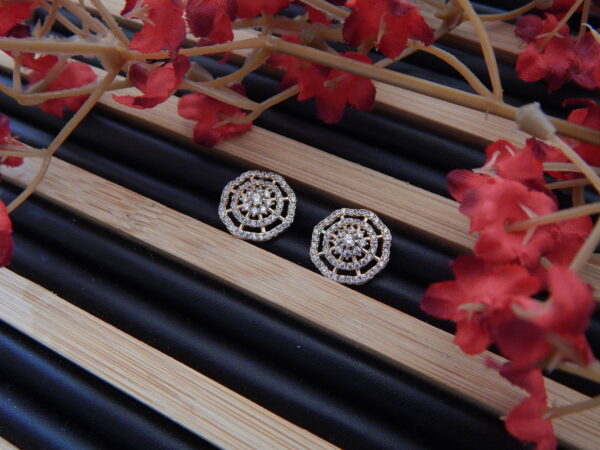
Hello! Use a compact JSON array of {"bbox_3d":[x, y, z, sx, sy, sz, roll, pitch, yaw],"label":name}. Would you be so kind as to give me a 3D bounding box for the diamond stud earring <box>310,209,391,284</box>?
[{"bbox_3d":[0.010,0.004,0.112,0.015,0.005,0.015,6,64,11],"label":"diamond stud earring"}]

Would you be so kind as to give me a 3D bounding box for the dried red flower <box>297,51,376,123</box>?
[{"bbox_3d":[0.008,-0.029,0.124,0.017,0.009,0.015,0,84,-3],"label":"dried red flower"}]

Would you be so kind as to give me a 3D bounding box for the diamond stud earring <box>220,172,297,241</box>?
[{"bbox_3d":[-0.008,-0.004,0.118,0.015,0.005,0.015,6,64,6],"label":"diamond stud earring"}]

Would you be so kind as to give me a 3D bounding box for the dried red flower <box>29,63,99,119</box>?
[{"bbox_3d":[-0.053,-0.030,0.132,0.016,0.009,0.013,0,75,-6],"label":"dried red flower"}]

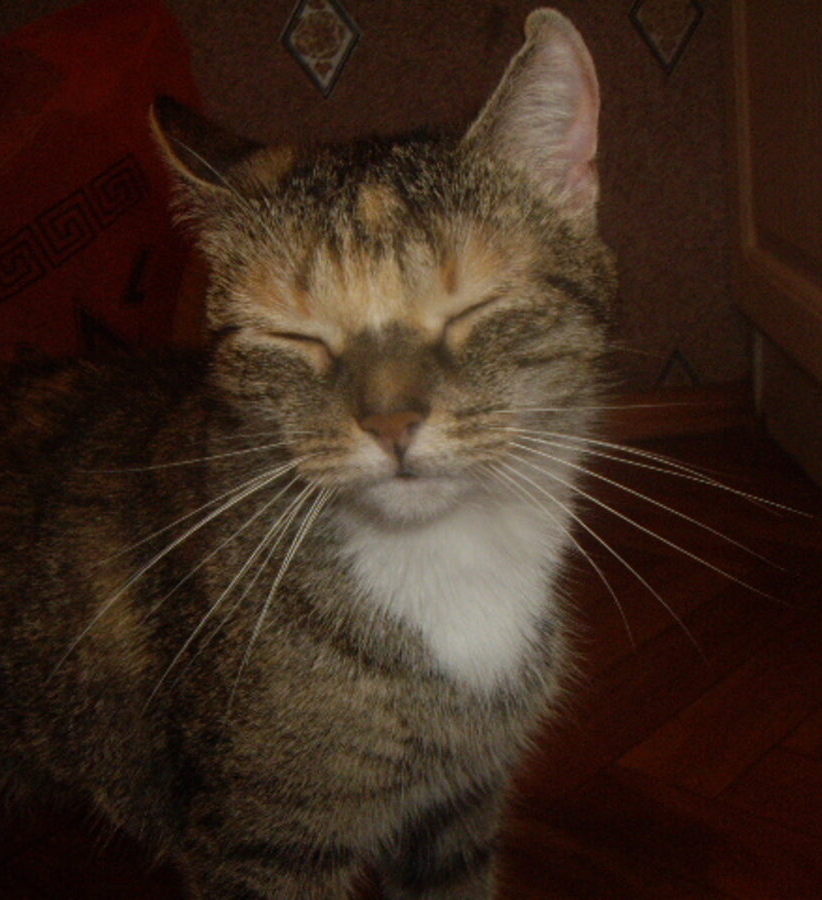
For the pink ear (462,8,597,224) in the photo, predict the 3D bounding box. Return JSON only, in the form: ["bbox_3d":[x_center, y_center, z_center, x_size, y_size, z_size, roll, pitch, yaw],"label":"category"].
[{"bbox_3d":[0.035,-0.095,0.377,0.039,0.059,0.033,-4,7,-15],"label":"pink ear"}]

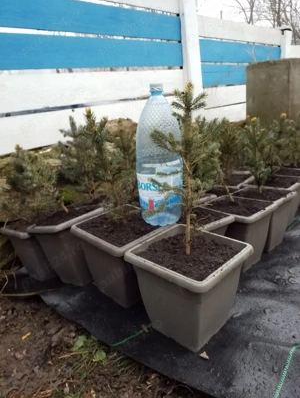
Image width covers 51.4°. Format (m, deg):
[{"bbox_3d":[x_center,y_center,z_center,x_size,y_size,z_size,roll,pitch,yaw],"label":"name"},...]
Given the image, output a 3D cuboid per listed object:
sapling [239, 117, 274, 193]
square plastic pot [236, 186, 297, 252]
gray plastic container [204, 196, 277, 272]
[{"bbox_3d":[0.402,-0.155,1.165,0.142,0.287,0.135,-3,20,0],"label":"sapling"},{"bbox_3d":[0.409,0.077,1.169,0.196,0.192,0.196,10,21,42],"label":"square plastic pot"},{"bbox_3d":[0.283,0.116,1.031,0.196,0.192,0.196,10,20,42],"label":"gray plastic container"}]

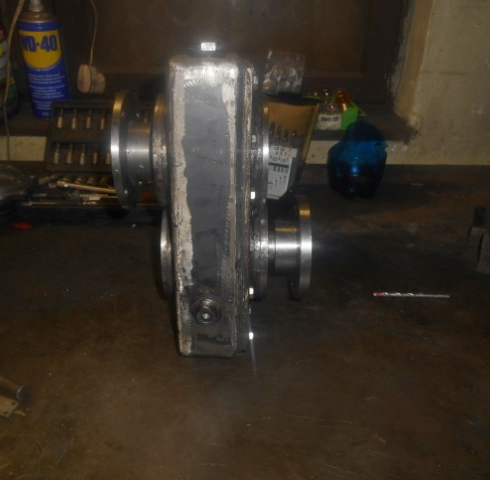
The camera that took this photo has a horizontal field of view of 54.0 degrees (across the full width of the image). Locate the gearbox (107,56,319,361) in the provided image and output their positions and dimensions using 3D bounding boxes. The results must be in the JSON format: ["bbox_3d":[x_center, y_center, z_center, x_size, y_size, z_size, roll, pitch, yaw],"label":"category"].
[{"bbox_3d":[-0.018,-0.029,0.356,0.131,0.200,0.110,0,25,0],"label":"gearbox"}]

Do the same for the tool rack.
[{"bbox_3d":[-0.188,-0.117,0.651,0.190,0.112,0.212,0,25,0],"label":"tool rack"}]

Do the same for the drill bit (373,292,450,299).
[{"bbox_3d":[0.146,0.049,0.422,0.066,0.003,0.003,1,25,3],"label":"drill bit"}]

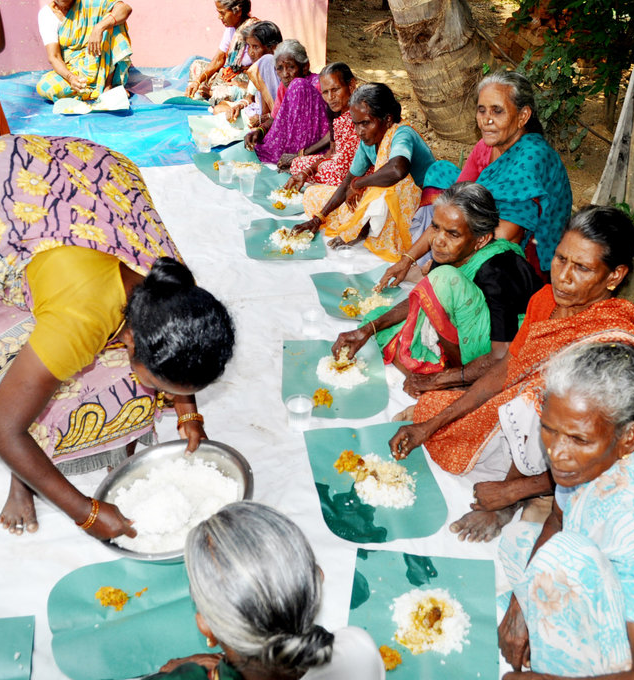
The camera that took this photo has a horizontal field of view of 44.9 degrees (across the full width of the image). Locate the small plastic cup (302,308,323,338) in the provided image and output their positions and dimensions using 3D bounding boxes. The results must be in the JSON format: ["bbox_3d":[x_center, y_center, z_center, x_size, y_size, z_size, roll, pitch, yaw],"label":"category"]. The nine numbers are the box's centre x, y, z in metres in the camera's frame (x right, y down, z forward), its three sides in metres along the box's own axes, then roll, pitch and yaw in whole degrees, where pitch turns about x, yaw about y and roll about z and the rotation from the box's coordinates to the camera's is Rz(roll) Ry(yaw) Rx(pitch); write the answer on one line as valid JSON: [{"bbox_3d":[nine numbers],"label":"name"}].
[{"bbox_3d":[-0.012,-0.053,2.573,0.069,0.087,0.069,1,34,0],"label":"small plastic cup"}]

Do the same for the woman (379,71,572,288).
[{"bbox_3d":[0.593,-0.566,2.740,0.700,0.770,0.520,-15,38,-22],"label":"woman"}]

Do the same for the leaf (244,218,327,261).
[{"bbox_3d":[-0.129,-0.420,3.088,0.343,0.020,0.388,1,30,2],"label":"leaf"}]

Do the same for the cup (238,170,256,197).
[{"bbox_3d":[-0.318,-0.714,3.508,0.073,0.090,0.073,0,30,0],"label":"cup"}]

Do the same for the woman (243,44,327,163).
[{"bbox_3d":[-0.139,-1.159,3.703,0.500,0.635,0.430,-20,39,-28],"label":"woman"}]

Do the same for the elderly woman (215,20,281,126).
[{"bbox_3d":[-0.360,-1.423,4.185,0.500,0.640,0.460,-10,32,-17],"label":"elderly woman"}]

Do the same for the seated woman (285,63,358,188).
[{"bbox_3d":[0.090,-0.940,3.390,0.500,0.610,0.480,-13,33,-21],"label":"seated woman"}]

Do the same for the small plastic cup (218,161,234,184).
[{"bbox_3d":[-0.436,-0.798,3.653,0.073,0.090,0.073,0,30,0],"label":"small plastic cup"}]

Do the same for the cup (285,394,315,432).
[{"bbox_3d":[-0.049,0.213,2.182,0.069,0.087,0.069,1,34,0],"label":"cup"}]

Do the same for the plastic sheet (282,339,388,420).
[{"bbox_3d":[0.052,0.097,2.211,0.300,0.015,0.411,-1,30,-1],"label":"plastic sheet"}]

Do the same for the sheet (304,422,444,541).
[{"bbox_3d":[0.149,0.324,1.824,0.306,0.015,0.413,-5,31,-8],"label":"sheet"}]

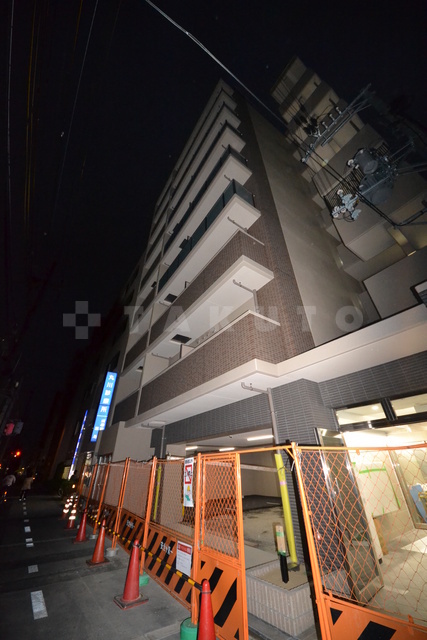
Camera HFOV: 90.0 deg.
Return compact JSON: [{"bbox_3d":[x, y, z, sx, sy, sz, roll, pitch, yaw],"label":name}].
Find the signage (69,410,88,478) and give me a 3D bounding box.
[{"bbox_3d":[-9.962,8.999,15.863,0.200,4.300,0.900,22,-40,-30],"label":"signage"}]

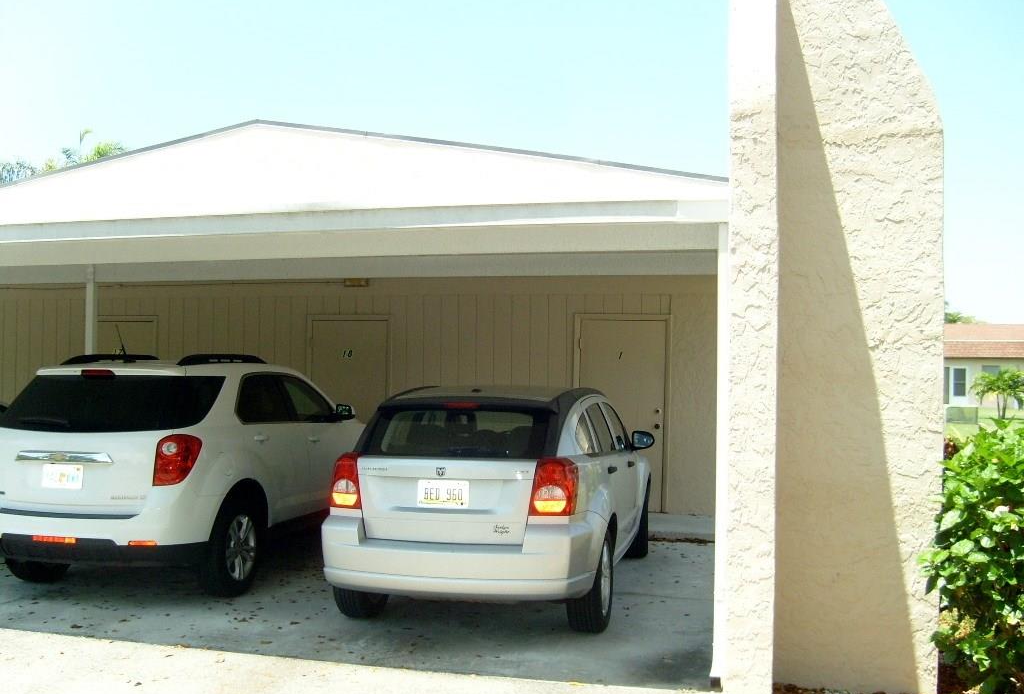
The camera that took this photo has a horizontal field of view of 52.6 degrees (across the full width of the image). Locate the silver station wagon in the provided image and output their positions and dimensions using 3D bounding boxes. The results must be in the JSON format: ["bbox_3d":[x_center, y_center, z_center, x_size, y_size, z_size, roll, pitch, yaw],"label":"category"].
[{"bbox_3d":[0.081,1.047,8.061,1.800,1.530,4.410,1,-1,13],"label":"silver station wagon"}]

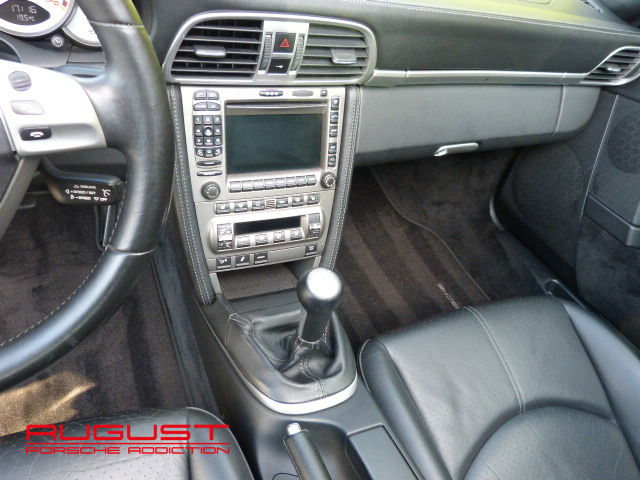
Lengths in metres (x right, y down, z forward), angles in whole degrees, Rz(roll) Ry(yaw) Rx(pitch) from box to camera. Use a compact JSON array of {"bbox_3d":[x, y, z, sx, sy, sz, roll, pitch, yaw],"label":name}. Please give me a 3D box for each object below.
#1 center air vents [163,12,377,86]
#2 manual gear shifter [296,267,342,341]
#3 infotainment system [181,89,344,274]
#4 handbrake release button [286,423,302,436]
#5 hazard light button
[{"bbox_3d":[-0.047,-0.215,0.532,0.260,0.077,0.040,-8,39,-23],"label":"center air vents"},{"bbox_3d":[-0.001,0.079,0.522,0.049,0.092,0.049,4,27,-2],"label":"manual gear shifter"},{"bbox_3d":[-0.074,-0.083,0.638,0.213,0.246,0.050,-7,25,-22],"label":"infotainment system"},{"bbox_3d":[-0.028,0.205,0.500,0.014,0.014,0.012,-7,35,-22],"label":"handbrake release button"},{"bbox_3d":[-0.041,-0.222,0.520,0.024,0.024,0.010,-8,39,-23],"label":"hazard light button"}]

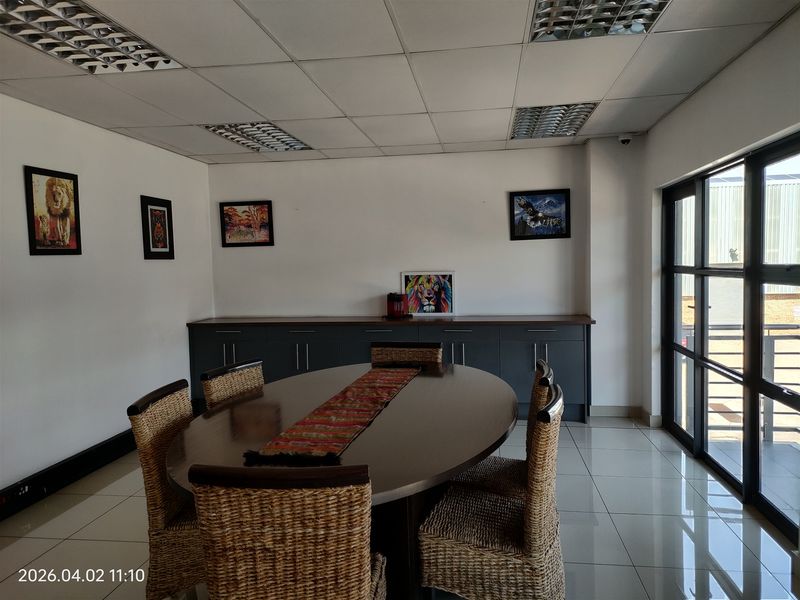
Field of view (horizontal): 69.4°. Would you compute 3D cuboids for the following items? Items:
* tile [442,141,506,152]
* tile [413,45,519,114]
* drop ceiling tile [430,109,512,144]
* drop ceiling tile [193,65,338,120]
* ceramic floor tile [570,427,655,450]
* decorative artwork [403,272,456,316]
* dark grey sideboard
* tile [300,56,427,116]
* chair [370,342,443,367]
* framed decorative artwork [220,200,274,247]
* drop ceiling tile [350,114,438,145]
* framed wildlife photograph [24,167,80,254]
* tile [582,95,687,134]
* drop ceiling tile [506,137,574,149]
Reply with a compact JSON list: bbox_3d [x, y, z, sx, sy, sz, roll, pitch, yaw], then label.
[{"bbox_3d":[0.717,-1.468,5.521,0.597,0.018,0.433,-1,4,9],"label":"tile"},{"bbox_3d":[0.417,-1.331,3.531,0.597,0.018,1.197,-1,4,9],"label":"tile"},{"bbox_3d":[0.596,-1.412,4.715,0.597,0.018,1.197,-1,4,9],"label":"drop ceiling tile"},{"bbox_3d":[-0.769,-1.320,3.725,0.595,0.015,1.195,-1,4,9],"label":"drop ceiling tile"},{"bbox_3d":[1.766,1.168,4.872,0.597,0.010,0.597,-1,4,9],"label":"ceramic floor tile"},{"bbox_3d":[0.289,-0.055,5.844,0.530,0.450,0.030,-1,-2,8],"label":"decorative artwork"},{"bbox_3d":[-0.122,0.663,5.742,3.860,0.938,0.542,-1,4,9],"label":"dark grey sideboard"},{"bbox_3d":[-0.176,-1.327,3.635,0.595,0.015,1.195,-1,4,9],"label":"tile"},{"bbox_3d":[0.024,0.773,3.817,0.490,0.920,0.570,-1,4,8],"label":"chair"},{"bbox_3d":[-1.620,-0.800,6.105,0.577,0.474,0.030,-1,4,9],"label":"framed decorative artwork"},{"bbox_3d":[0.003,-1.410,4.818,0.595,0.015,1.195,-1,4,9],"label":"drop ceiling tile"},{"bbox_3d":[-2.348,-0.589,3.925,0.026,0.573,0.482,-1,4,9],"label":"framed wildlife photograph"},{"bbox_3d":[1.766,-1.434,4.549,0.590,0.015,1.200,-1,4,8],"label":"tile"},{"bbox_3d":[1.310,-1.480,5.442,0.595,0.015,0.424,-1,4,9],"label":"drop ceiling tile"}]

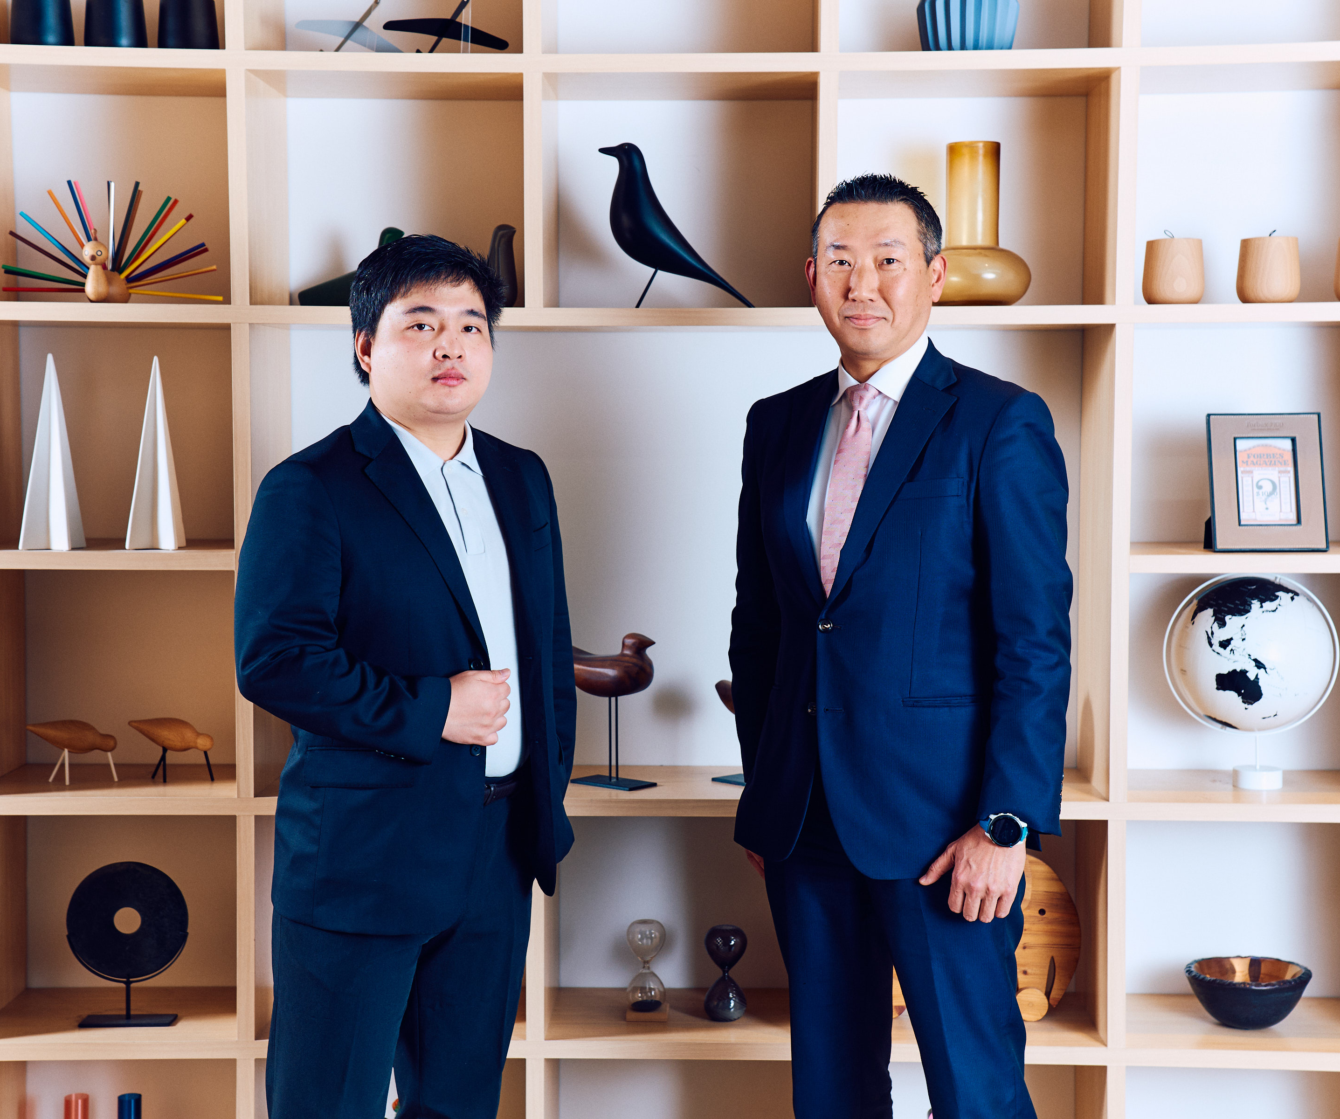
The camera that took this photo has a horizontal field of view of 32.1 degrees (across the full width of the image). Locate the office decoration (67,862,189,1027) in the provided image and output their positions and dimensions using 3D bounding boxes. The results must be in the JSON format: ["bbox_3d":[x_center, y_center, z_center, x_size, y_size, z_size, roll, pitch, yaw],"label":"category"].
[{"bbox_3d":[-0.921,0.651,3.970,0.200,0.272,0.063,0,4,1],"label":"office decoration"}]

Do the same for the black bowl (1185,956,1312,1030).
[{"bbox_3d":[0.991,0.748,3.991,0.208,0.089,0.205,0,4,1],"label":"black bowl"}]

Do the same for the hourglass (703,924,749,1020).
[{"bbox_3d":[0.098,0.717,4.061,0.077,0.160,0.077,0,4,1],"label":"hourglass"}]

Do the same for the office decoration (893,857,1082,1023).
[{"bbox_3d":[0.511,0.641,4.015,0.375,0.278,0.095,0,4,5],"label":"office decoration"}]

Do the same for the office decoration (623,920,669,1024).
[{"bbox_3d":[-0.038,0.697,3.978,0.070,0.167,0.068,0,4,1],"label":"office decoration"}]

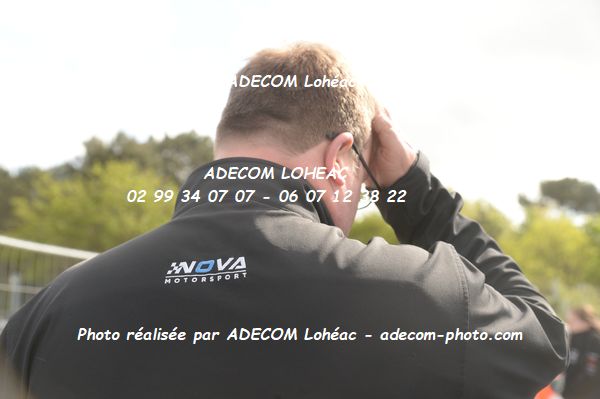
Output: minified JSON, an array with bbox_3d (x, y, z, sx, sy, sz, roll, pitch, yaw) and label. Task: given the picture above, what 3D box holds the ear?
[{"bbox_3d":[0.044,-0.045,1.085,0.026,0.064,0.036,3,-17,19],"label":"ear"}]

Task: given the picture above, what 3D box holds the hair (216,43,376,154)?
[{"bbox_3d":[0.003,-0.095,1.144,0.170,0.172,0.200,3,-29,37],"label":"hair"}]

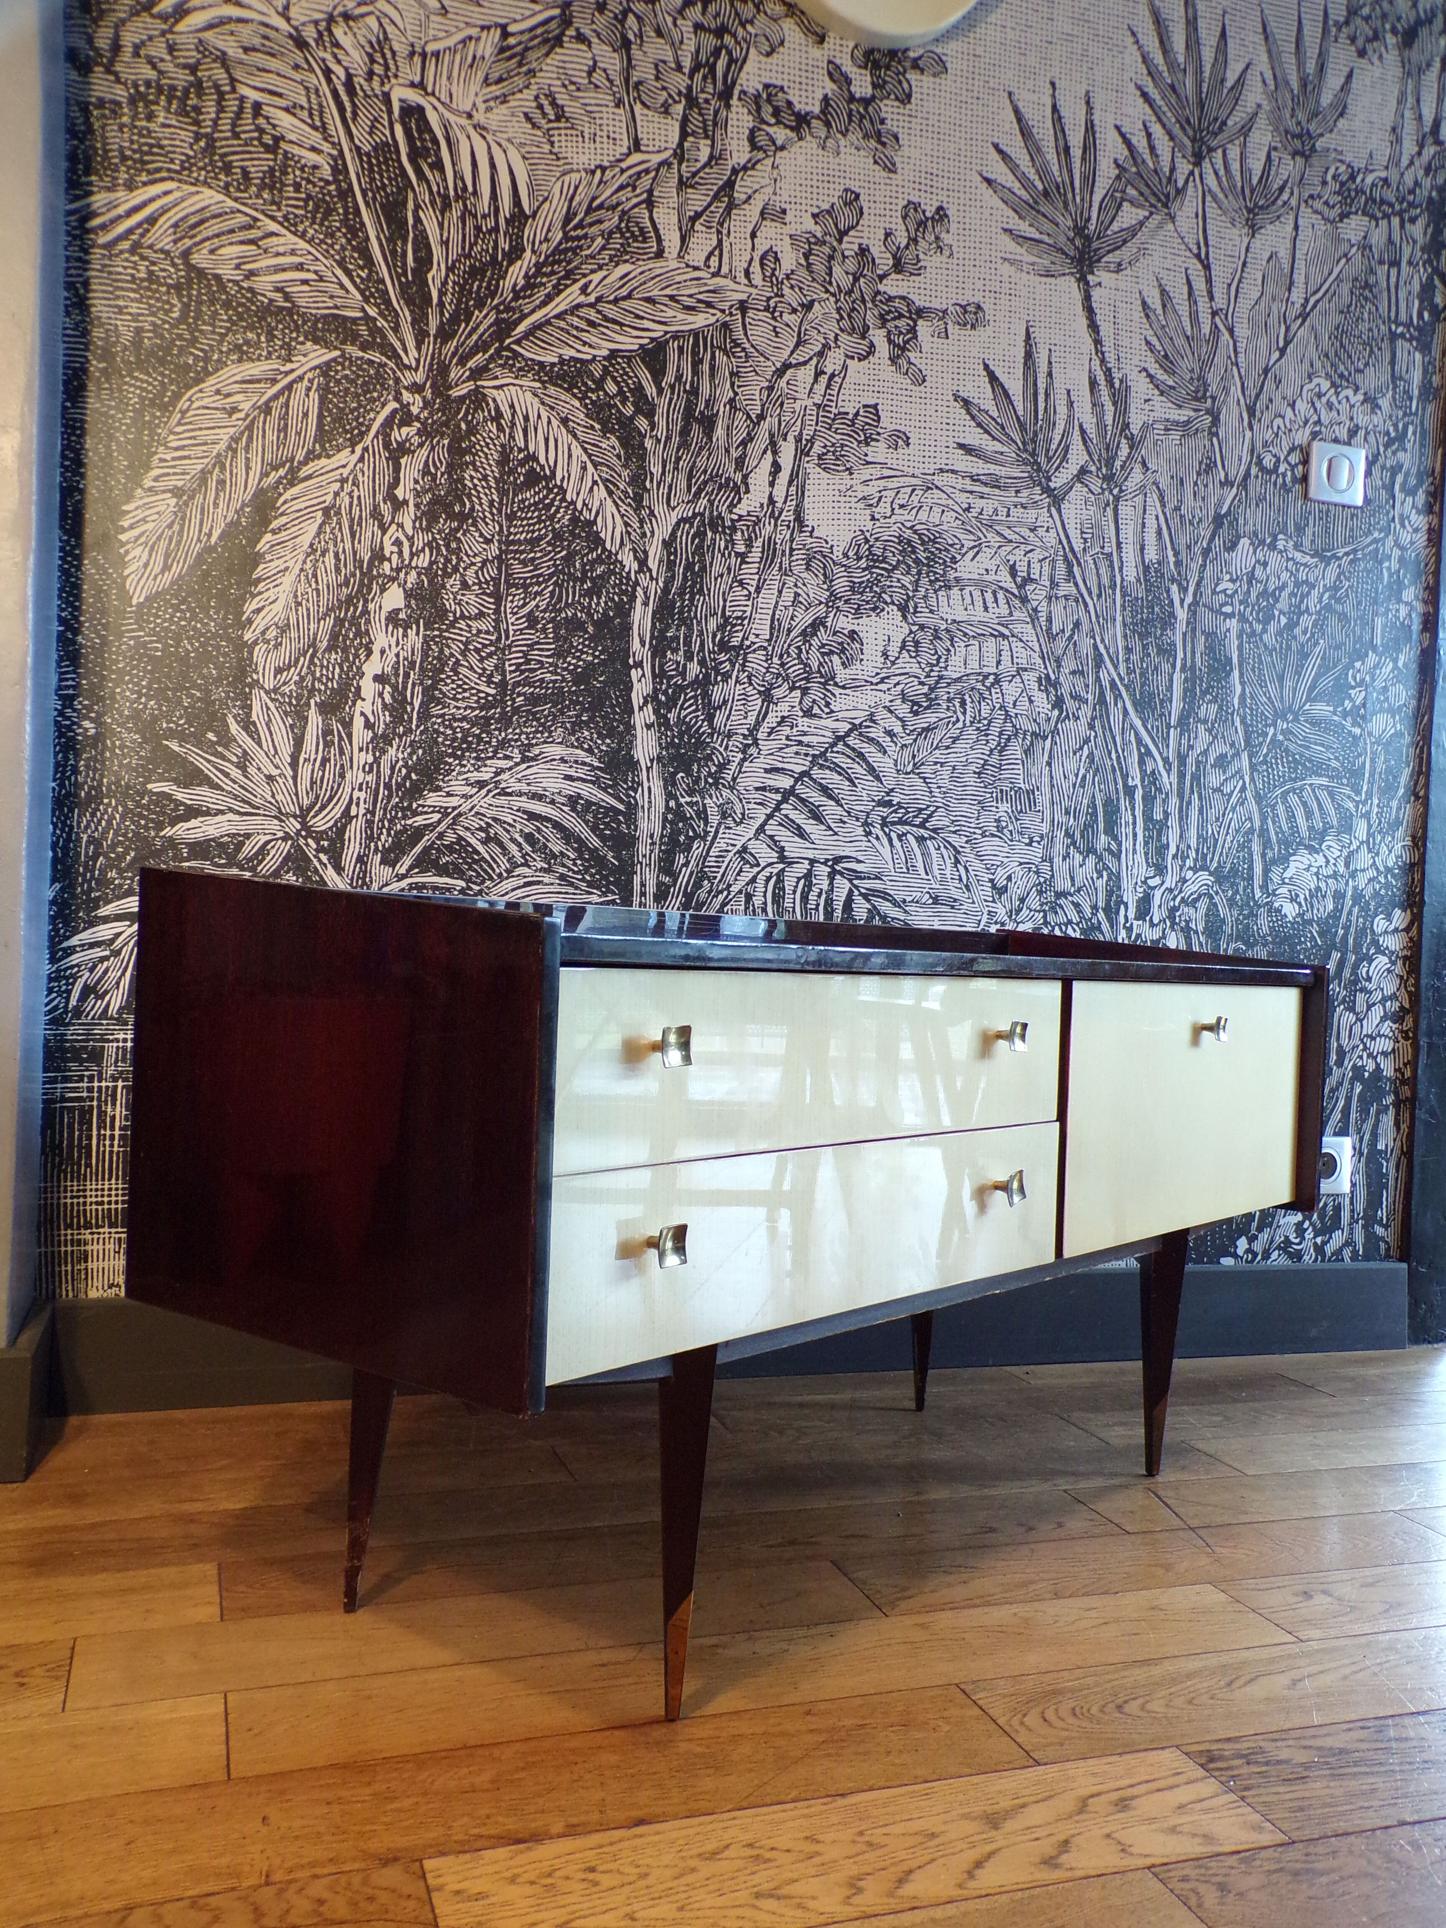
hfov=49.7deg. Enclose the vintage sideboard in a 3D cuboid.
[{"bbox_3d":[0.126,0.239,1.427,0.420,0.565,1.200,2,0,40],"label":"vintage sideboard"}]

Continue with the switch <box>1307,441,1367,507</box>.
[{"bbox_3d":[0.881,-0.700,2.240,0.084,0.084,0.013,2,0,-19],"label":"switch"}]

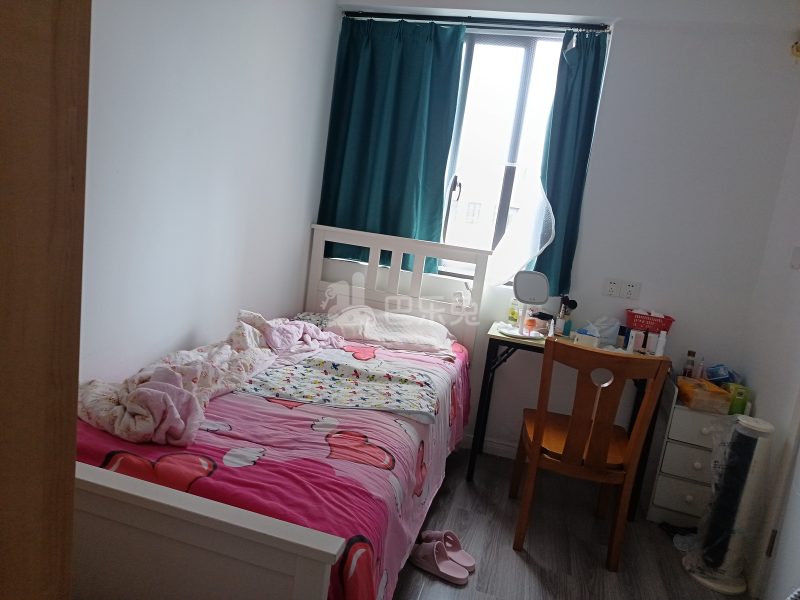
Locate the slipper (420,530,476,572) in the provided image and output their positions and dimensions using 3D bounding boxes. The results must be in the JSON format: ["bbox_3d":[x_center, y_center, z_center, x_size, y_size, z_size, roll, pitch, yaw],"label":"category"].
[{"bbox_3d":[0.179,0.935,2.119,0.240,0.103,0.095,14,12,31],"label":"slipper"}]

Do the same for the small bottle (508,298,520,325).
[{"bbox_3d":[0.593,0.068,2.902,0.052,0.147,0.050,10,10,13],"label":"small bottle"}]

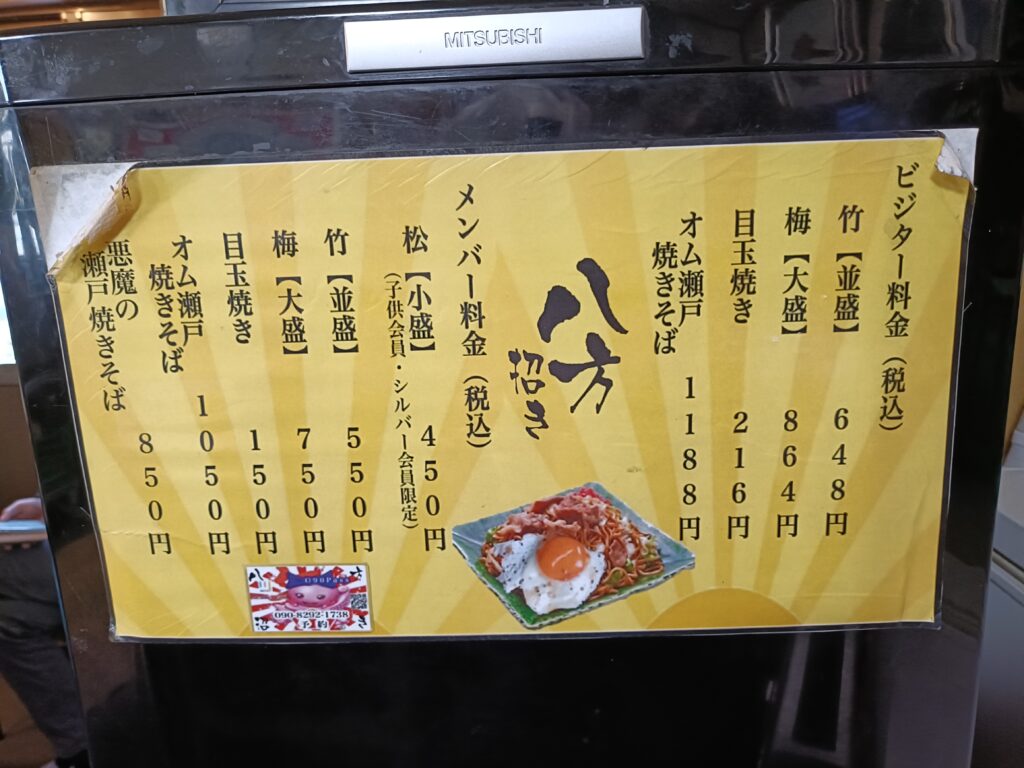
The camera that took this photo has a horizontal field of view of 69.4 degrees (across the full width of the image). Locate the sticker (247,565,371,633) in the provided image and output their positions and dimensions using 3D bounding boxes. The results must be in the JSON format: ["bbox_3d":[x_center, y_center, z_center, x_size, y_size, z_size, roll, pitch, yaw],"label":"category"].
[{"bbox_3d":[-0.107,0.115,0.394,0.064,0.038,0.002,-2,12,2],"label":"sticker"}]

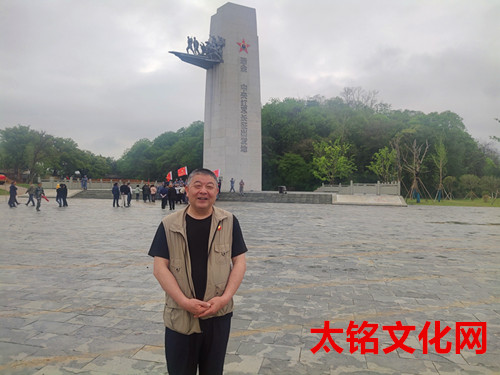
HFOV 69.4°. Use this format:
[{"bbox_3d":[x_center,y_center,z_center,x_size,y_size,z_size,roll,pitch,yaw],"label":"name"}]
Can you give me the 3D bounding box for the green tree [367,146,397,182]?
[{"bbox_3d":[18.208,-2.057,50.000,3.990,7.240,4.000,1,0,0],"label":"green tree"}]

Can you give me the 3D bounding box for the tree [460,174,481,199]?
[{"bbox_3d":[28.089,0.000,46.000,2.480,3.310,2.400,1,0,0],"label":"tree"}]

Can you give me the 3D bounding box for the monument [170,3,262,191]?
[{"bbox_3d":[-5.200,-12.330,50.400,12.500,25.800,6.300,0,0,-32],"label":"monument"}]

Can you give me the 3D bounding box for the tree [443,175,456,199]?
[{"bbox_3d":[25.414,0.000,46.000,1.750,3.310,1.800,1,0,0],"label":"tree"}]

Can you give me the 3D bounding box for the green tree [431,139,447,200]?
[{"bbox_3d":[22.566,-2.084,43.000,1.860,7.500,1.900,1,0,0],"label":"green tree"}]

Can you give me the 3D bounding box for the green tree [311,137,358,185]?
[{"bbox_3d":[13.104,-3.053,56.000,6.450,9.090,6.200,1,0,0],"label":"green tree"}]

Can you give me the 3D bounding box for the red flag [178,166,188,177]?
[{"bbox_3d":[-7.111,-1.685,38.500,1.000,1.030,0.350,0,0,-6],"label":"red flag"}]

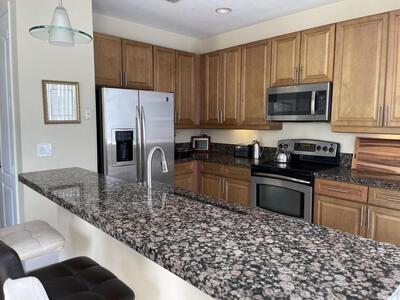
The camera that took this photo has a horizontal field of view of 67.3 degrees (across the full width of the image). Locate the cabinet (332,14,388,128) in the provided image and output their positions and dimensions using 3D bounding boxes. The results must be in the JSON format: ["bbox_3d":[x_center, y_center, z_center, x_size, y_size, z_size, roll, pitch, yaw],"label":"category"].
[{"bbox_3d":[1.663,-0.736,3.054,0.319,1.081,0.471,-6,8,-43],"label":"cabinet"}]

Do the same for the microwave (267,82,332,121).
[{"bbox_3d":[1.205,-0.542,3.492,0.405,0.414,0.762,-6,8,-43],"label":"microwave"}]

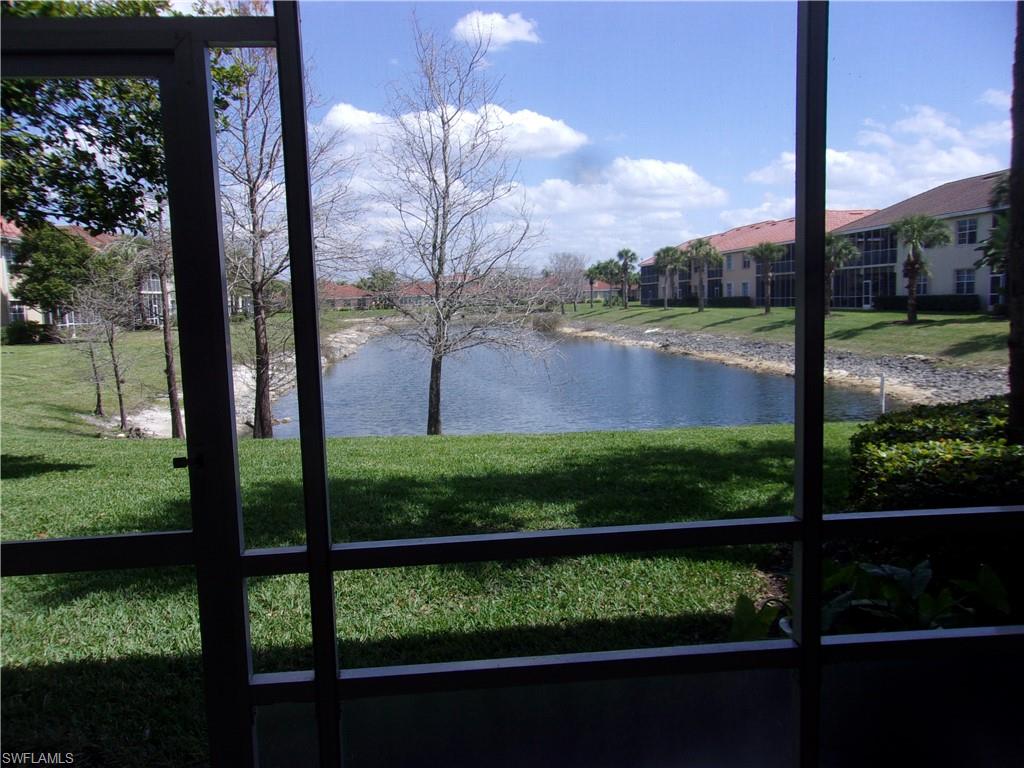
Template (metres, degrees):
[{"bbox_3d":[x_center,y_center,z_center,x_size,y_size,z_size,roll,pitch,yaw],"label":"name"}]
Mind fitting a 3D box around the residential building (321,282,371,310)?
[{"bbox_3d":[-36.634,-19.138,174.695,12.500,6.090,11.500,-2,6,-6],"label":"residential building"}]

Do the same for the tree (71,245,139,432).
[{"bbox_3d":[-7.560,-0.829,14.831,1.300,3.490,1.300,-2,6,-6],"label":"tree"}]

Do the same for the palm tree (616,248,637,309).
[{"bbox_3d":[13.280,-12.195,92.639,2.400,6.960,2.400,-2,6,-6],"label":"palm tree"}]

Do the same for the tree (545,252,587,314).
[{"bbox_3d":[6.337,-11.894,94.625,4.900,7.290,4.700,-2,6,-6],"label":"tree"}]

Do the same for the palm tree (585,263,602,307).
[{"bbox_3d":[10.480,-12.597,102.717,2.300,5.490,2.300,-2,6,-6],"label":"palm tree"}]

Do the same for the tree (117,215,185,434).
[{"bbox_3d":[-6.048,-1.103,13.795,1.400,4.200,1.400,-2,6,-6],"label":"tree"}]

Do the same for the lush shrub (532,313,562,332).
[{"bbox_3d":[3.018,-5.229,67.913,2.500,1.700,2.300,-2,6,-6],"label":"lush shrub"}]

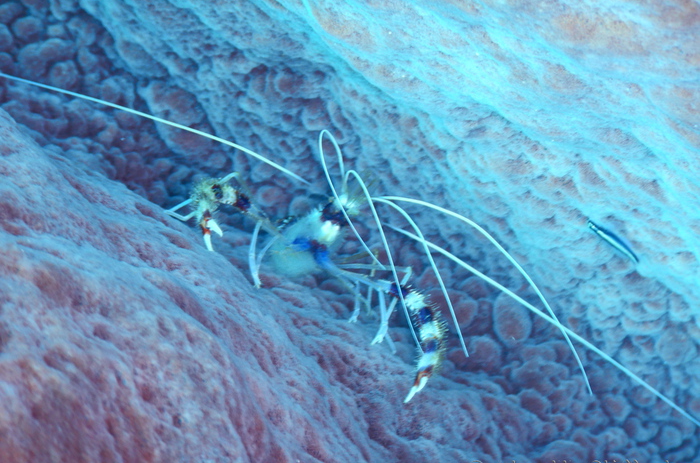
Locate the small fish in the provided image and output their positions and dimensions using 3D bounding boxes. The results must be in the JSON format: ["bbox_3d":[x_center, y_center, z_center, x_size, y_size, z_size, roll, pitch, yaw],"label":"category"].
[{"bbox_3d":[0.109,0.004,0.560,0.027,0.004,0.005,38,17,0],"label":"small fish"}]

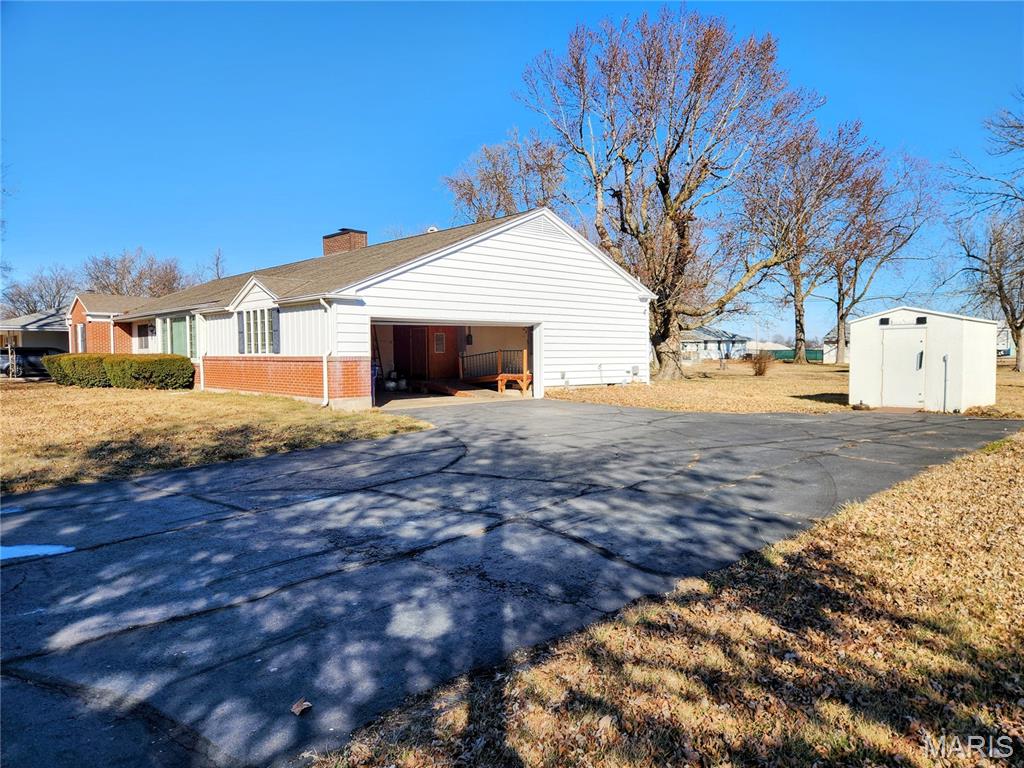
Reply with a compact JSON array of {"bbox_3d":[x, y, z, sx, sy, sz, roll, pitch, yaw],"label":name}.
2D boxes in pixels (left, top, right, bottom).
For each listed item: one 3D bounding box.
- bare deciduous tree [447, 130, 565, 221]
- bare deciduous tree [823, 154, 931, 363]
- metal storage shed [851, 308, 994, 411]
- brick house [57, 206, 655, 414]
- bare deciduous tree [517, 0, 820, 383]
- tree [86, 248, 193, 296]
[{"bbox_3d":[-0.256,-9.242,47.377,9.200,16.556,9.000,0,3,0],"label":"bare deciduous tree"},{"bbox_3d":[32.382,-11.226,61.426,10.500,18.718,10.000,1,3,28],"label":"bare deciduous tree"},{"bbox_3d":[10.150,-0.652,16.765,3.085,2.342,2.408,-3,4,-43],"label":"metal storage shed"},{"bbox_3d":[-9.393,-3.105,28.910,12.041,6.137,28.975,-3,4,-43],"label":"brick house"},{"bbox_3d":[6.676,-8.069,29.156,12.600,15.666,12.000,0,3,13],"label":"bare deciduous tree"},{"bbox_3d":[-37.088,-7.558,68.273,11.500,11.980,11.000,-2,3,-29],"label":"tree"}]

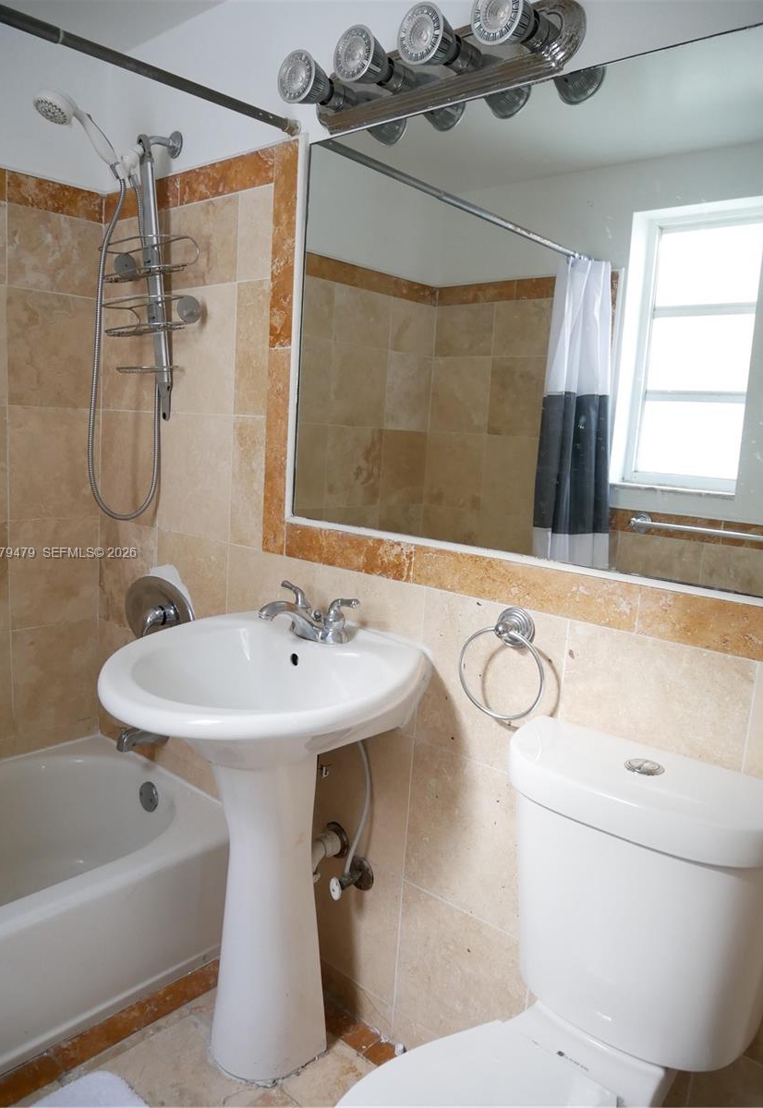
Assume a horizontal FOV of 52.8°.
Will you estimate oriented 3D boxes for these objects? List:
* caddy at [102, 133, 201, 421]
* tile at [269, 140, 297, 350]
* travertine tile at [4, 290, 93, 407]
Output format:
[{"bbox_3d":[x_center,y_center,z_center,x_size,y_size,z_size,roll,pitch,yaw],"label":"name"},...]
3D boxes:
[{"bbox_3d":[-0.570,-0.672,1.894,0.260,0.677,0.130,11,12,40],"label":"caddy"},{"bbox_3d":[-0.209,-0.673,1.688,0.076,0.431,0.010,11,11,40],"label":"tile"},{"bbox_3d":[-0.897,-0.554,2.114,0.252,0.306,0.012,-5,13,-44],"label":"travertine tile"}]

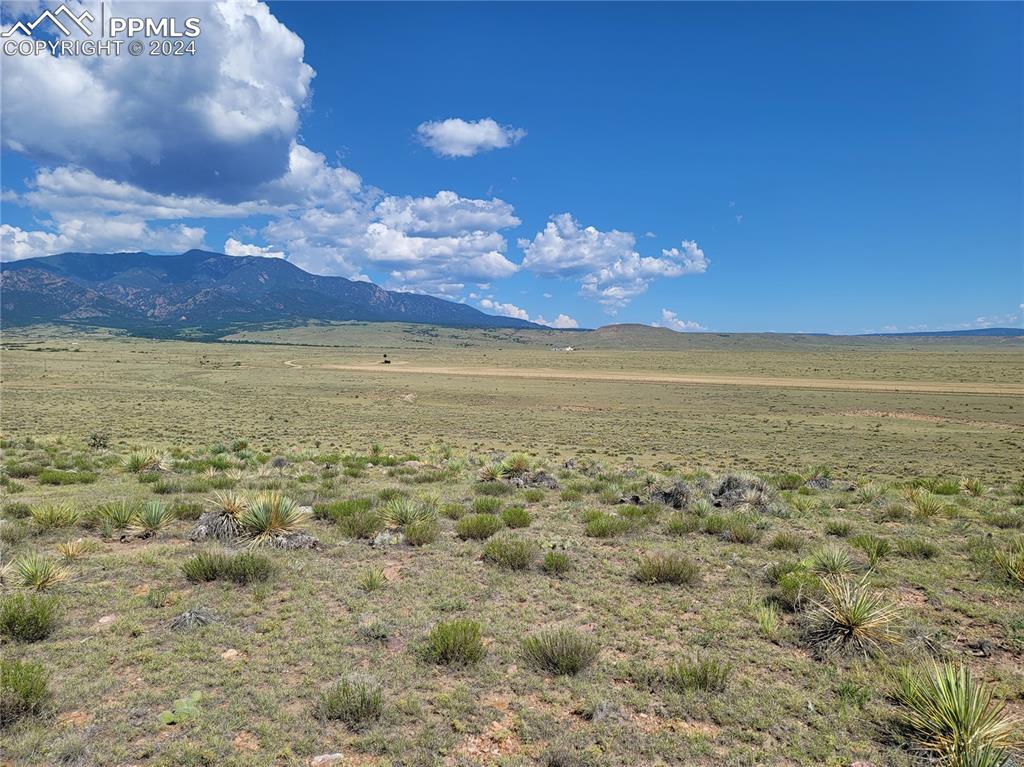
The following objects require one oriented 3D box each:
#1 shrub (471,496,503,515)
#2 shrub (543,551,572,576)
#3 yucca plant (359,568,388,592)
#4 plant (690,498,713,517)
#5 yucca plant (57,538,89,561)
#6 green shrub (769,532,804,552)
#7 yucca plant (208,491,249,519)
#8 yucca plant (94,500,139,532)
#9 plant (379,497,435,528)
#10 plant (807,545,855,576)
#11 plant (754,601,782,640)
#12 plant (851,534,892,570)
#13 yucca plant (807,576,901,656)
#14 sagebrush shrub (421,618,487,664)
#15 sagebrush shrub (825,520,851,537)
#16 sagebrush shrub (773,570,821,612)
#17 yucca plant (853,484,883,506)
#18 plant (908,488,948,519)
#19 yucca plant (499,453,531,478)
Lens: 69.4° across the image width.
[{"bbox_3d":[-0.325,1.563,9.434,0.408,0.187,0.388,0,3,0],"label":"shrub"},{"bbox_3d":[0.401,1.579,6.519,0.265,0.185,0.251,0,3,0],"label":"shrub"},{"bbox_3d":[-1.062,1.490,5.650,0.222,0.174,0.211,0,3,0],"label":"yucca plant"},{"bbox_3d":[2.391,1.565,9.328,0.278,0.206,0.264,0,3,0],"label":"plant"},{"bbox_3d":[-3.910,1.473,6.577,0.285,0.161,0.270,0,3,0],"label":"yucca plant"},{"bbox_3d":[2.254,1.300,6.074,0.277,0.132,0.264,0,4,0],"label":"green shrub"},{"bbox_3d":[-2.911,1.246,7.578,0.420,0.282,0.399,0,3,0],"label":"yucca plant"},{"bbox_3d":[-4.141,1.389,7.779,0.442,0.300,0.420,0,3,0],"label":"yucca plant"},{"bbox_3d":[-1.225,1.504,8.586,0.650,0.333,0.618,0,3,0],"label":"plant"},{"bbox_3d":[2.832,1.574,6.572,0.427,0.242,0.405,0,3,0],"label":"plant"},{"bbox_3d":[1.623,1.490,4.678,0.165,0.222,0.156,0,3,0],"label":"plant"},{"bbox_3d":[3.111,1.452,6.389,0.354,0.279,0.337,0,3,0],"label":"plant"},{"bbox_3d":[2.155,1.470,4.664,0.593,0.431,0.563,0,3,0],"label":"yucca plant"},{"bbox_3d":[-0.337,1.510,4.326,0.386,0.229,0.367,0,3,0],"label":"sagebrush shrub"},{"bbox_3d":[3.444,1.530,7.798,0.295,0.149,0.281,0,3,0],"label":"sagebrush shrub"},{"bbox_3d":[2.049,1.484,5.286,0.358,0.258,0.340,0,3,0],"label":"sagebrush shrub"},{"bbox_3d":[4.836,1.486,9.985,0.392,0.282,0.372,0,3,0],"label":"yucca plant"},{"bbox_3d":[5.256,1.514,9.328,0.505,0.342,0.480,0,3,0],"label":"plant"},{"bbox_3d":[0.062,1.458,13.144,0.605,0.428,0.574,0,3,0],"label":"yucca plant"}]

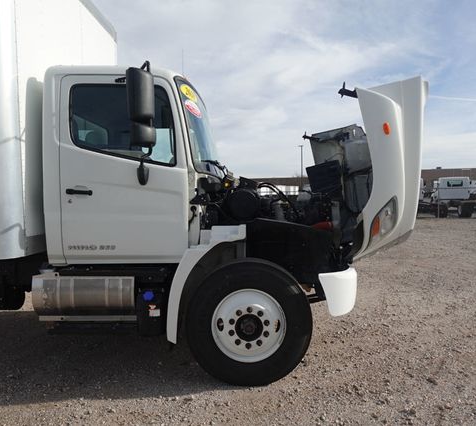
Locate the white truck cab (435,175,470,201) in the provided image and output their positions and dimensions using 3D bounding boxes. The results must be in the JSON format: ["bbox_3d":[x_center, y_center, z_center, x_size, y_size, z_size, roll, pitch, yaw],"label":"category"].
[{"bbox_3d":[16.423,-1.857,27.242,2.150,1.750,1.600,1,4,20],"label":"white truck cab"}]

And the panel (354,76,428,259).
[{"bbox_3d":[1.360,-0.439,3.780,0.820,1.530,2.000,0,3,1],"label":"panel"}]

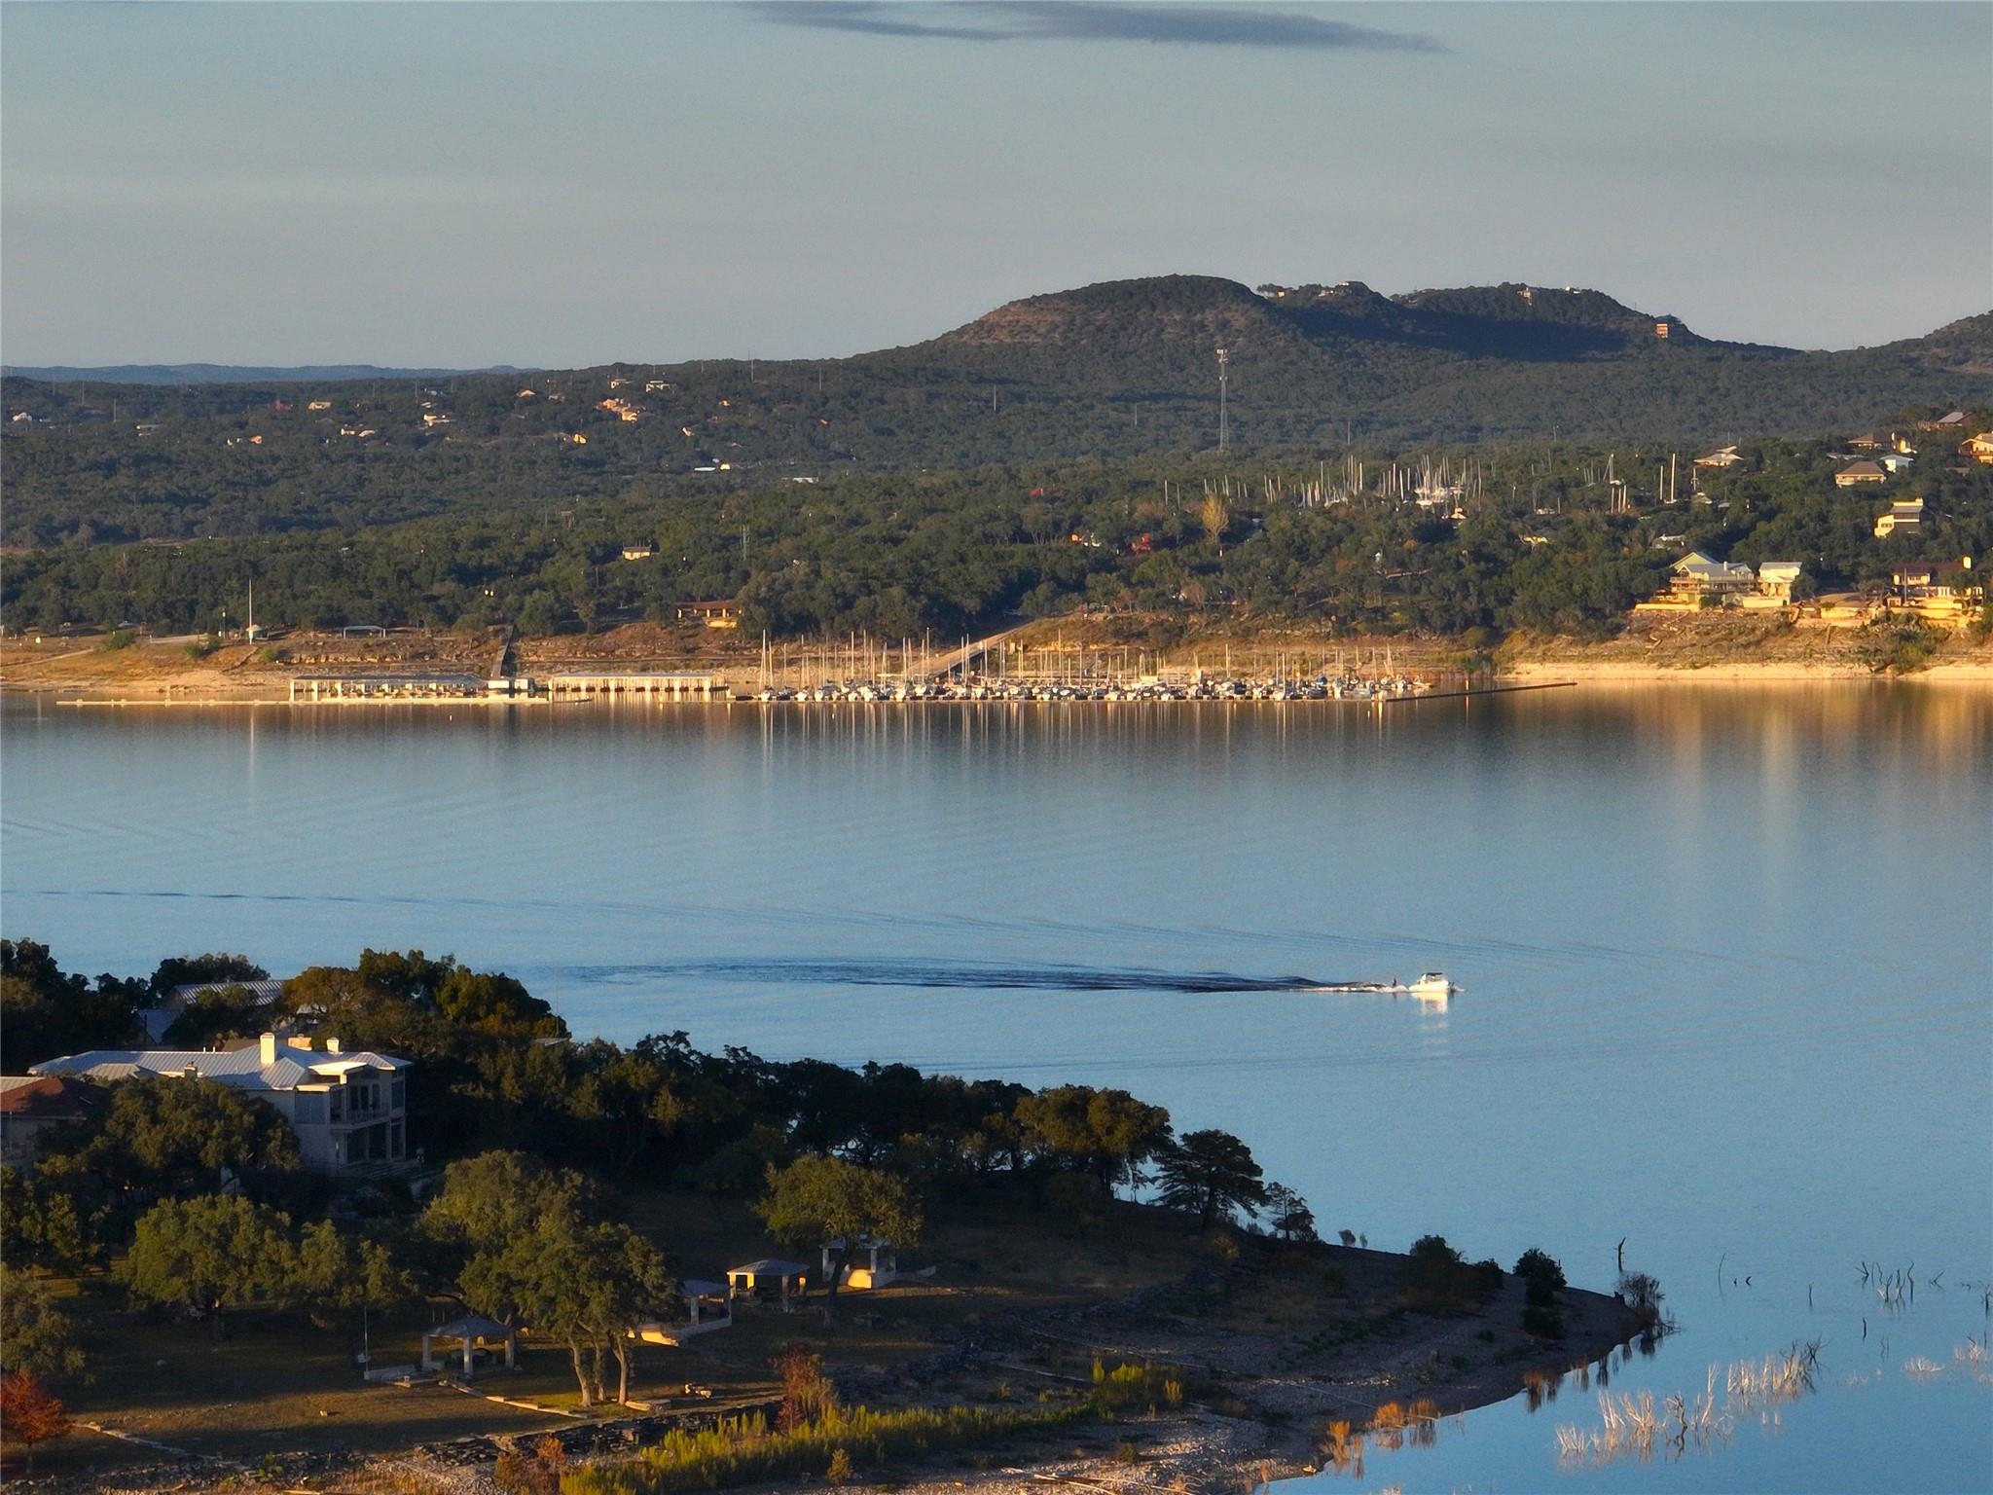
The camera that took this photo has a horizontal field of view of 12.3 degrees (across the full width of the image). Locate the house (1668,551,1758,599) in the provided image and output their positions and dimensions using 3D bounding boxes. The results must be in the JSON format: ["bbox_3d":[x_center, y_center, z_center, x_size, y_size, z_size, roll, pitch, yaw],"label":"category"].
[{"bbox_3d":[180.810,-43.630,2340.000,19.800,12.100,14.500,0,2,11],"label":"house"}]

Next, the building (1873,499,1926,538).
[{"bbox_3d":[240.850,-60.990,2470.000,12.200,10.400,10.000,0,2,11],"label":"building"}]

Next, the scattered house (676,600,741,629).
[{"bbox_3d":[-71.160,-33.080,2290.000,15.000,7.100,9.000,0,2,5],"label":"scattered house"}]

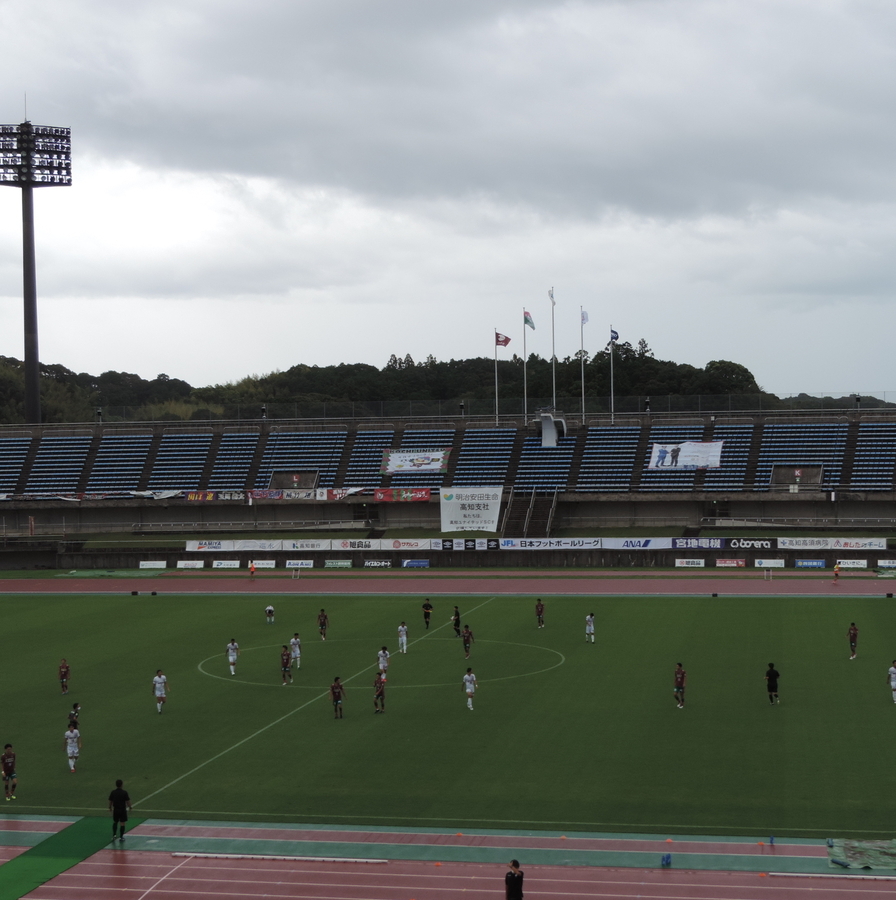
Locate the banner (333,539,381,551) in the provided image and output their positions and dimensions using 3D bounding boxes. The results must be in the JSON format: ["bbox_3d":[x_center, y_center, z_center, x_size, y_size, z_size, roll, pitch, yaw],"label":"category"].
[{"bbox_3d":[-8.162,8.496,146.177,4.545,1.005,0.050,-1,0,11],"label":"banner"}]

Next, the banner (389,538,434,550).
[{"bbox_3d":[-3.783,8.536,146.172,4.517,0.960,0.100,-1,0,11],"label":"banner"}]

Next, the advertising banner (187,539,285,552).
[{"bbox_3d":[-19.577,8.791,149.204,9.222,0.971,0.100,-1,0,11],"label":"advertising banner"}]

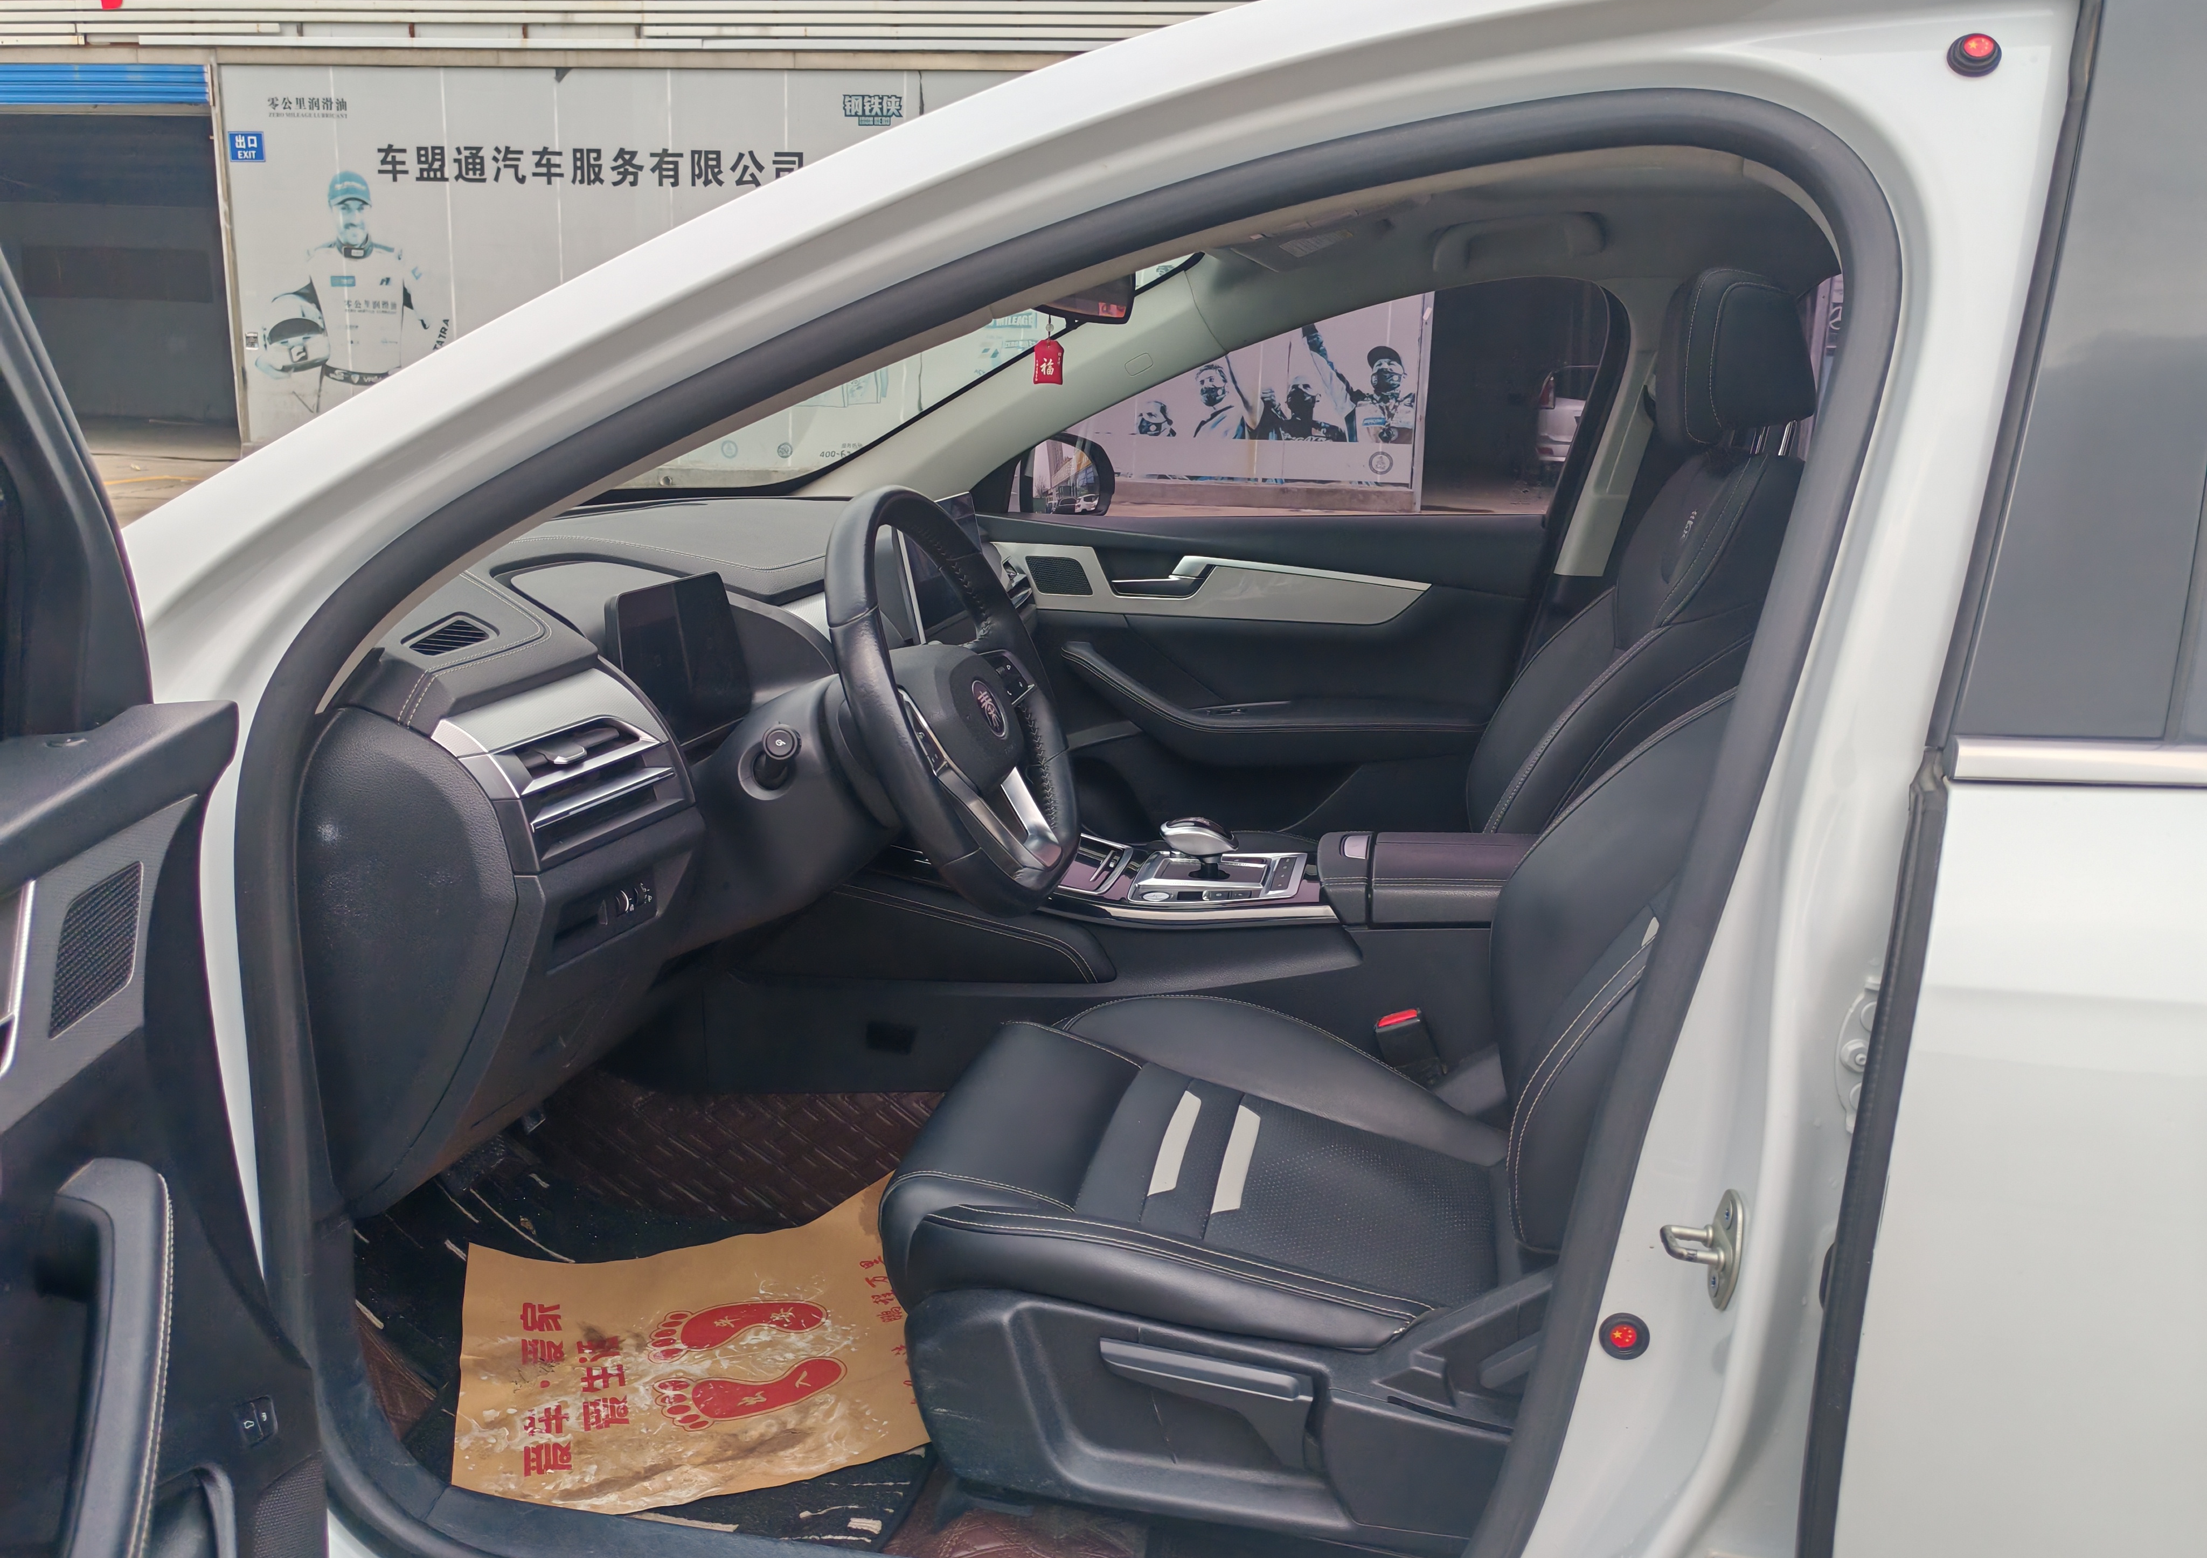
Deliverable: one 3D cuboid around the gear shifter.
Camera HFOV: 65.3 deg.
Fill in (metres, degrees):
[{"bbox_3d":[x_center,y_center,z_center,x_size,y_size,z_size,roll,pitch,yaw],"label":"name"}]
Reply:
[{"bbox_3d":[0.100,0.074,1.798,0.080,0.060,0.050,4,13,11],"label":"gear shifter"}]

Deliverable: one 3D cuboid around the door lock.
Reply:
[{"bbox_3d":[0.339,0.265,0.971,0.042,0.070,0.040,4,13,11],"label":"door lock"}]

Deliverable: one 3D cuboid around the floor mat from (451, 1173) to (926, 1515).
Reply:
[{"bbox_3d":[-0.351,0.493,1.622,0.480,0.060,0.400,-2,13,-15],"label":"floor mat"}]

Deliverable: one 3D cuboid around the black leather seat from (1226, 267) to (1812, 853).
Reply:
[{"bbox_3d":[0.424,-0.108,2.083,0.830,0.990,0.540,4,13,11],"label":"black leather seat"}]

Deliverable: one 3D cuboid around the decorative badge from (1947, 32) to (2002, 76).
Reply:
[{"bbox_3d":[0.477,-0.398,0.942,0.029,0.029,0.011,6,-13,19],"label":"decorative badge"}]

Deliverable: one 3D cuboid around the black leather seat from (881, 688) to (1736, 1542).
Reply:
[{"bbox_3d":[0.299,0.058,1.383,0.870,0.970,0.540,4,13,11],"label":"black leather seat"}]

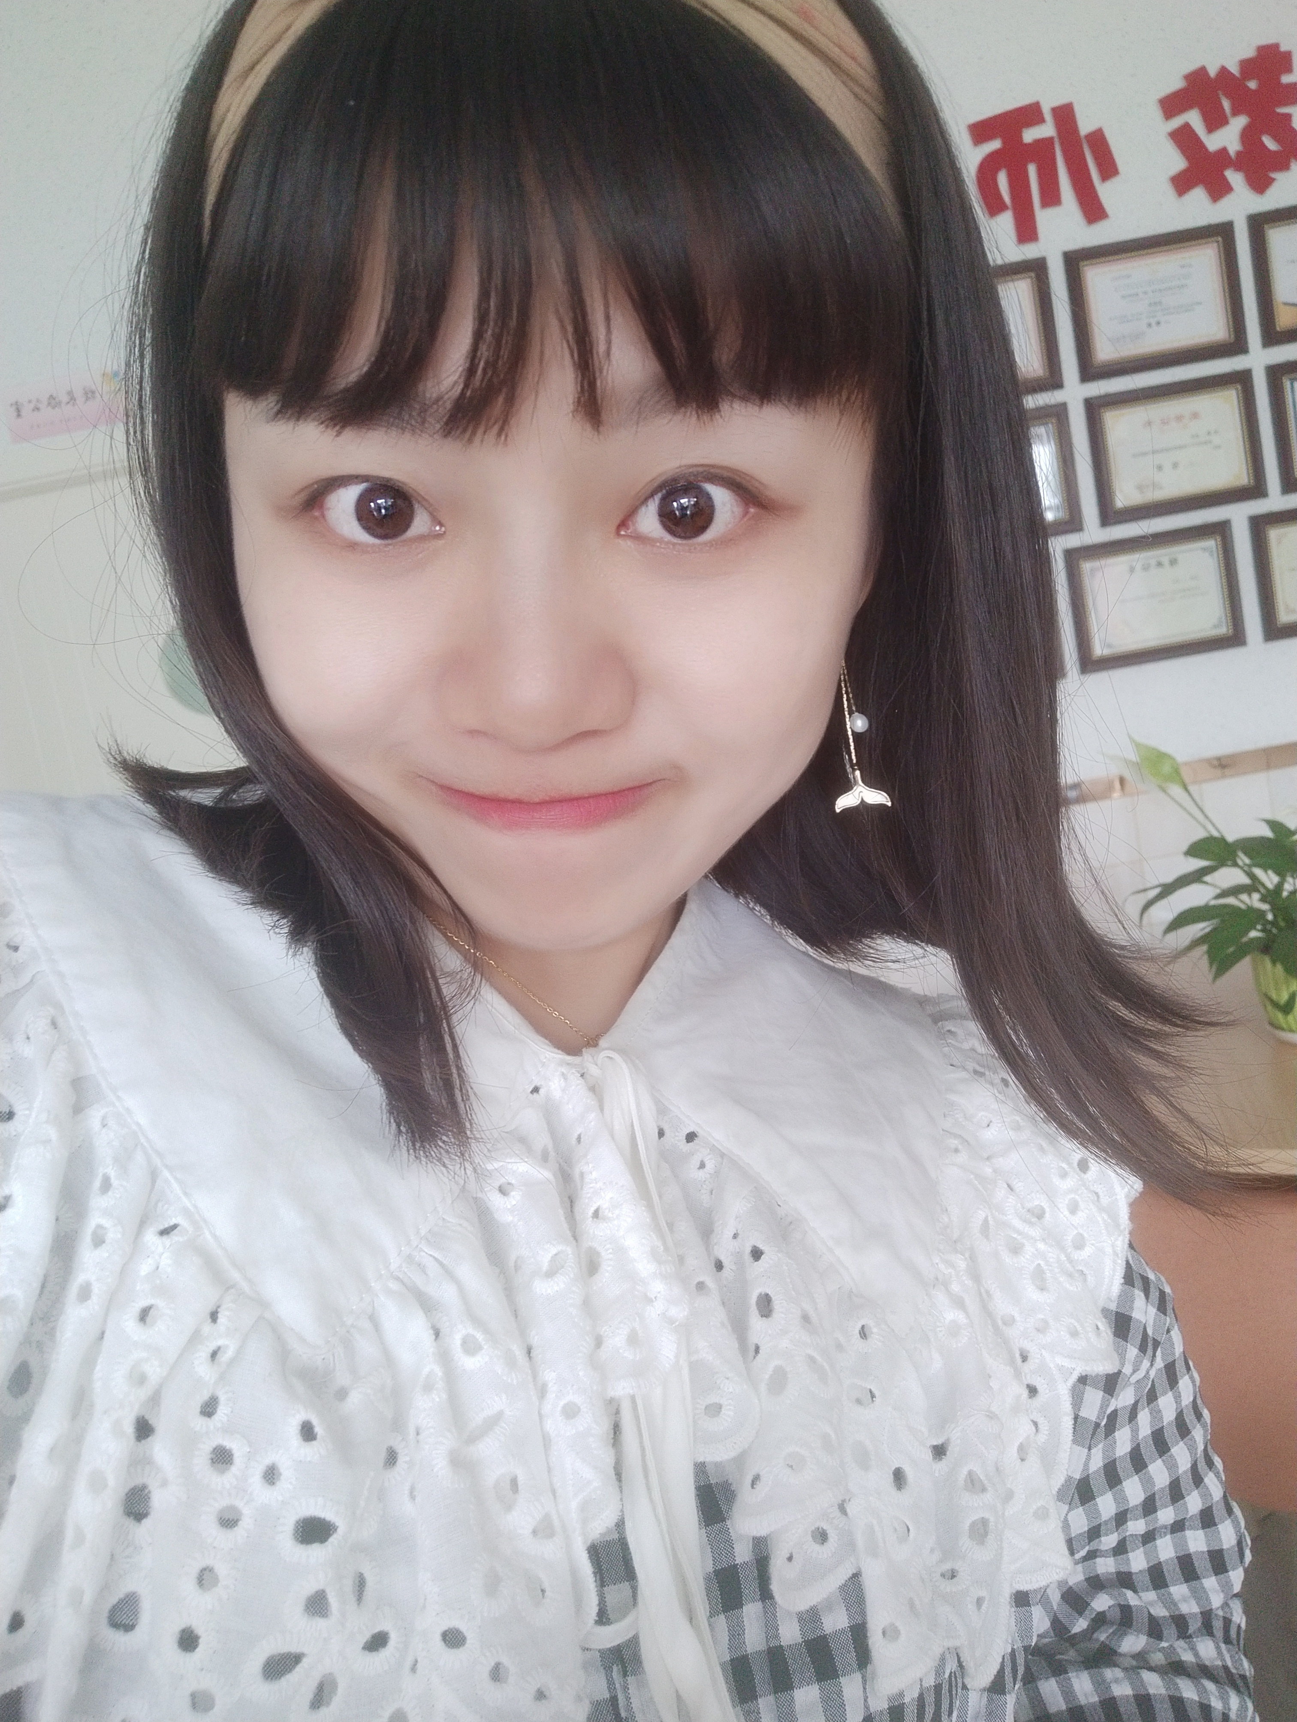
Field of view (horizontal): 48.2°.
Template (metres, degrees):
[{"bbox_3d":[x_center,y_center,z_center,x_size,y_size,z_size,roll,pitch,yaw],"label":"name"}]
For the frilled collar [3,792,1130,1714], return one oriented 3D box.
[{"bbox_3d":[-0.027,0.106,0.483,0.366,0.243,0.225,1,6,-10],"label":"frilled collar"}]

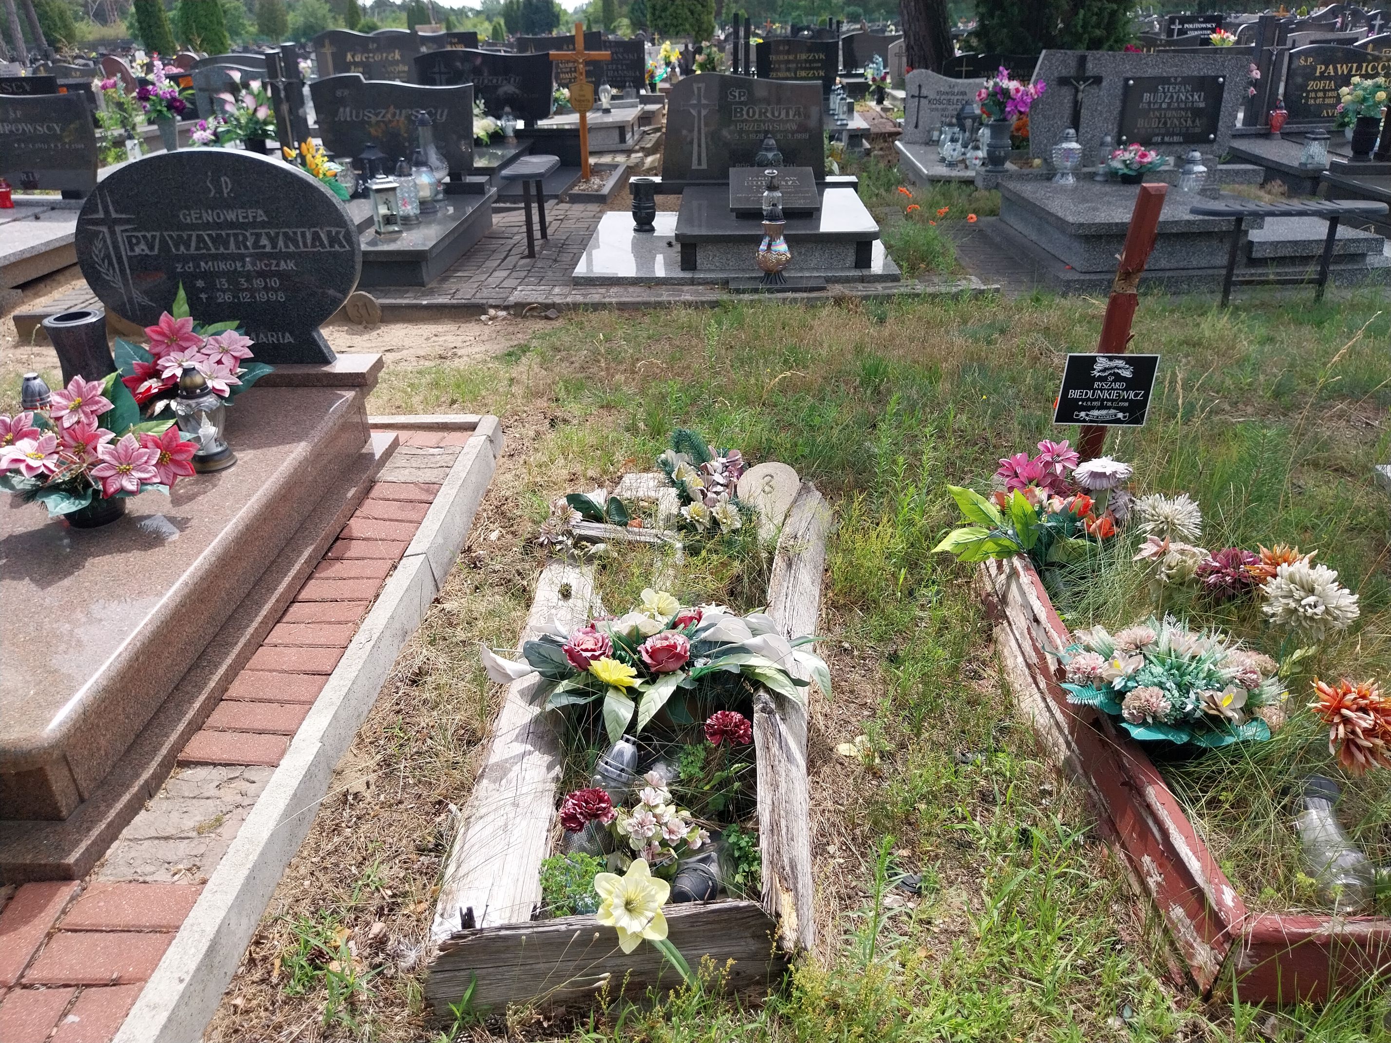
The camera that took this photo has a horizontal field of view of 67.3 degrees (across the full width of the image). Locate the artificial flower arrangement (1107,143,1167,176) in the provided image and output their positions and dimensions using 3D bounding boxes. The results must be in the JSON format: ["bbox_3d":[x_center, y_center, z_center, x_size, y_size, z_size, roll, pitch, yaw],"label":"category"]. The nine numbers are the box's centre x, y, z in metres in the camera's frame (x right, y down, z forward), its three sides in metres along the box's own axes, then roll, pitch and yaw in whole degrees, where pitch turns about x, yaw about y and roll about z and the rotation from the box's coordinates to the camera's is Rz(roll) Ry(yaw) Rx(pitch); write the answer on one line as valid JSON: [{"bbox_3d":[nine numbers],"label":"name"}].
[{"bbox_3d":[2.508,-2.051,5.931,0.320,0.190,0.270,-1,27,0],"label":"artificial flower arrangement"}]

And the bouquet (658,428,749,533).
[{"bbox_3d":[0.016,-0.107,2.819,0.240,0.260,0.200,-1,27,0],"label":"bouquet"}]

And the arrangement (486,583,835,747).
[{"bbox_3d":[-0.083,0.285,2.130,0.690,0.250,0.340,-1,26,1],"label":"arrangement"}]

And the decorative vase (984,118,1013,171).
[{"bbox_3d":[1.912,-2.382,6.600,0.168,0.300,0.168,0,27,2],"label":"decorative vase"}]

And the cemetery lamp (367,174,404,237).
[{"bbox_3d":[-1.643,-1.675,5.533,0.155,0.275,0.155,-17,31,-29],"label":"cemetery lamp"}]

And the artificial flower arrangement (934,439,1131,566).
[{"bbox_3d":[0.864,-0.049,2.675,0.470,0.290,0.270,-1,27,0],"label":"artificial flower arrangement"}]

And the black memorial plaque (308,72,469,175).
[{"bbox_3d":[-1.974,-2.660,6.969,1.080,0.595,0.080,-1,26,1],"label":"black memorial plaque"}]

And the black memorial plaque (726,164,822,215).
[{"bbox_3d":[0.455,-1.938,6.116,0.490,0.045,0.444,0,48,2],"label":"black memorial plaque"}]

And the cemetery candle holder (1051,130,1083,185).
[{"bbox_3d":[2.275,-2.235,6.384,0.175,0.300,0.175,-2,26,-1],"label":"cemetery candle holder"}]

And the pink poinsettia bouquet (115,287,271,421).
[{"bbox_3d":[-1.418,-0.464,2.979,0.410,0.400,0.340,0,27,4],"label":"pink poinsettia bouquet"}]

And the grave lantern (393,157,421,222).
[{"bbox_3d":[-1.709,-1.957,6.200,0.155,0.345,0.155,0,27,2],"label":"grave lantern"}]

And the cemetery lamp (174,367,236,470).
[{"bbox_3d":[-1.324,-0.287,2.810,0.135,0.274,0.135,-1,26,1],"label":"cemetery lamp"}]

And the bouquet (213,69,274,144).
[{"bbox_3d":[-3.462,-3.179,8.000,0.450,0.530,0.380,0,27,2],"label":"bouquet"}]

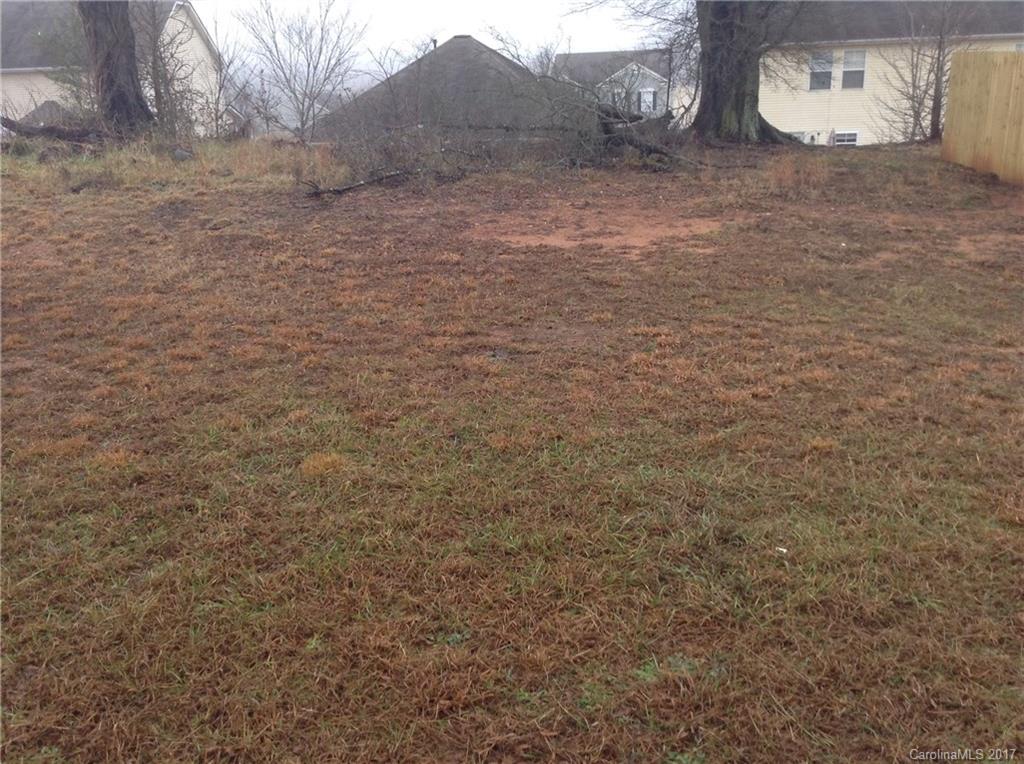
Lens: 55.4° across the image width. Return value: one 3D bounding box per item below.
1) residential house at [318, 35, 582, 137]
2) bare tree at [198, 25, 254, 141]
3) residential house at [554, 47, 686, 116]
[{"bbox_3d":[-2.076,-12.442,44.414,11.700,6.200,11.400,1,17,9],"label":"residential house"},{"bbox_3d":[-6.639,-6.893,22.500,1.300,2.800,1.300,1,17,9],"label":"bare tree"},{"bbox_3d":[8.060,-20.962,73.621,10.000,7.600,9.000,1,17,9],"label":"residential house"}]

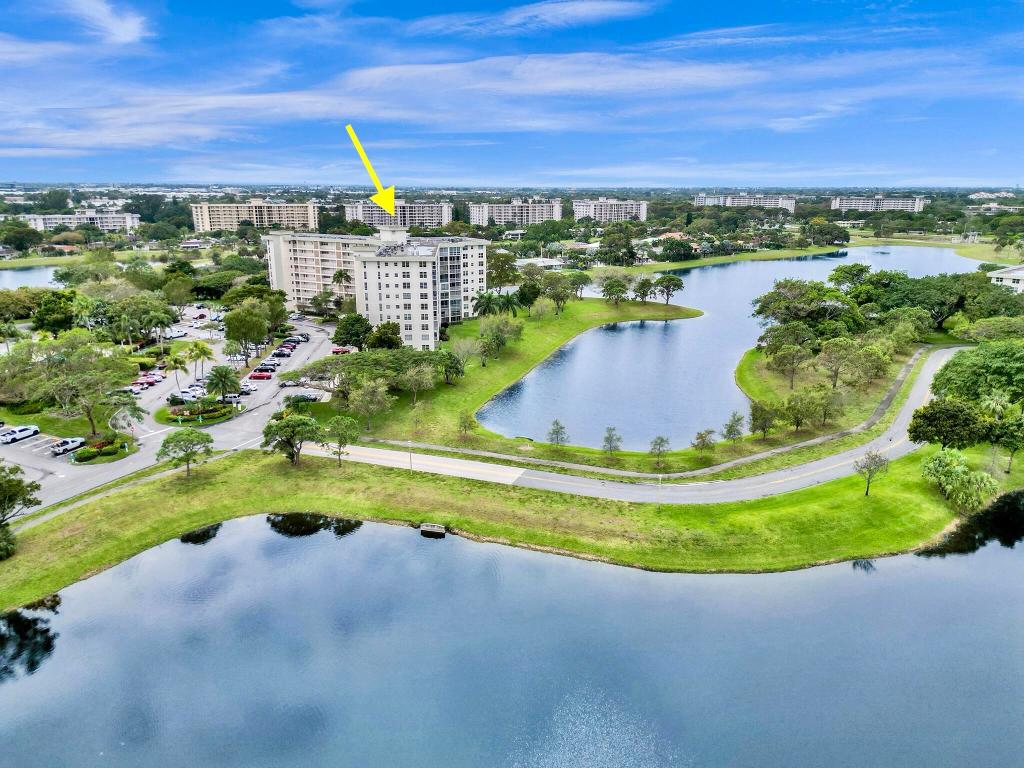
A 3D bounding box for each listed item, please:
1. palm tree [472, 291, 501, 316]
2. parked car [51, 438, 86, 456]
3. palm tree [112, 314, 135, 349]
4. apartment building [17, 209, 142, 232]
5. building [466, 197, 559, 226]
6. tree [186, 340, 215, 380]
[{"bbox_3d":[-7.330,-21.690,212.820,8.970,12.110,8.970,0,16,-2],"label":"palm tree"},{"bbox_3d":[-70.480,9.630,113.480,1.900,1.700,5.300,6,17,19],"label":"parked car"},{"bbox_3d":[-100.230,-13.020,184.380,6.350,9.910,6.350,-8,18,-28],"label":"palm tree"},{"bbox_3d":[-309.910,-112.660,507.020,74.000,22.000,20.000,1,16,1],"label":"apartment building"},{"bbox_3d":[2.400,-158.350,664.340,85.000,27.000,30.000,-7,17,-25],"label":"building"},{"bbox_3d":[-58.970,-1.840,134.780,5.600,12.200,5.200,0,16,0],"label":"tree"}]

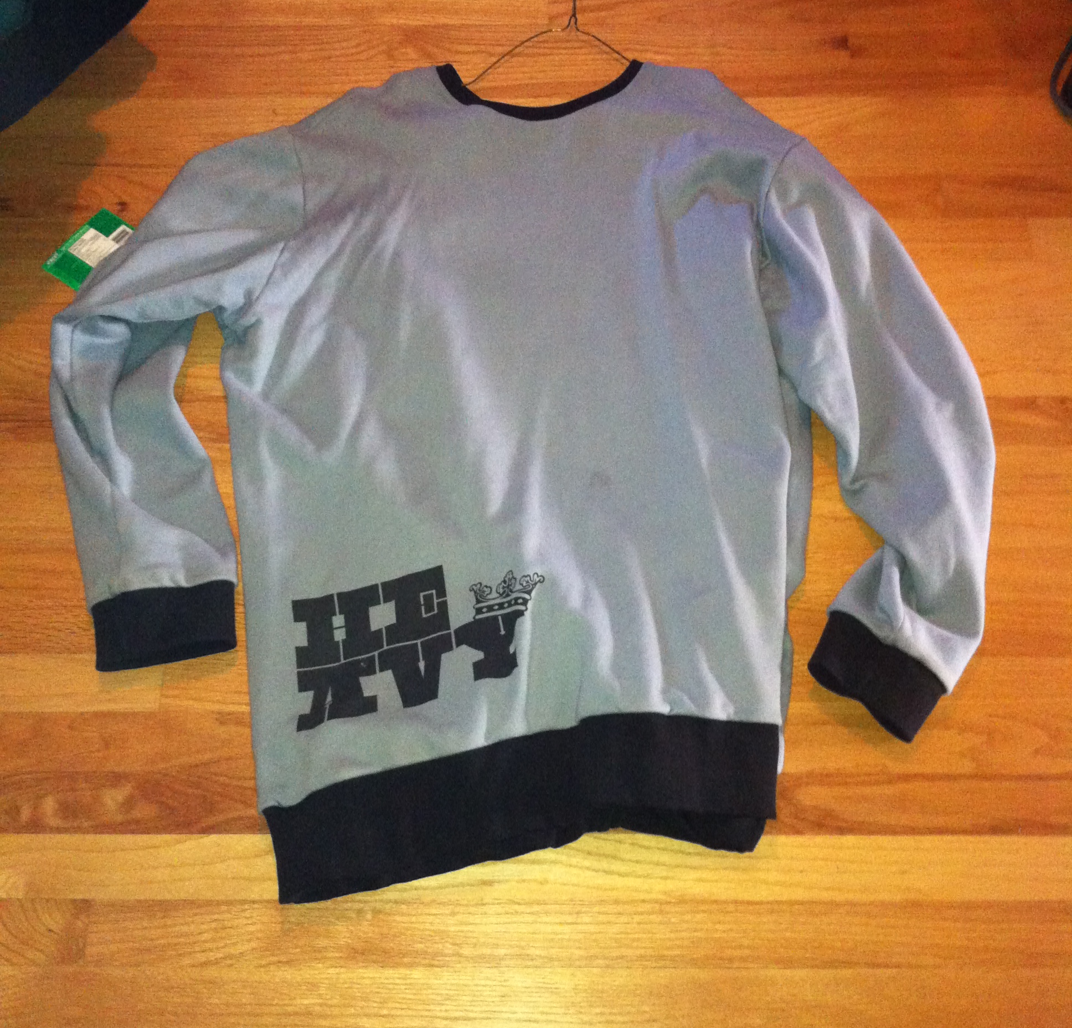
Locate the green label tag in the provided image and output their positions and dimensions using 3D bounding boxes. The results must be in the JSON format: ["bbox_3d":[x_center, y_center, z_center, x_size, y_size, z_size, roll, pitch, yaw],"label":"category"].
[{"bbox_3d":[-0.481,-0.286,1.577,0.061,0.004,0.098,33,68,15],"label":"green label tag"}]

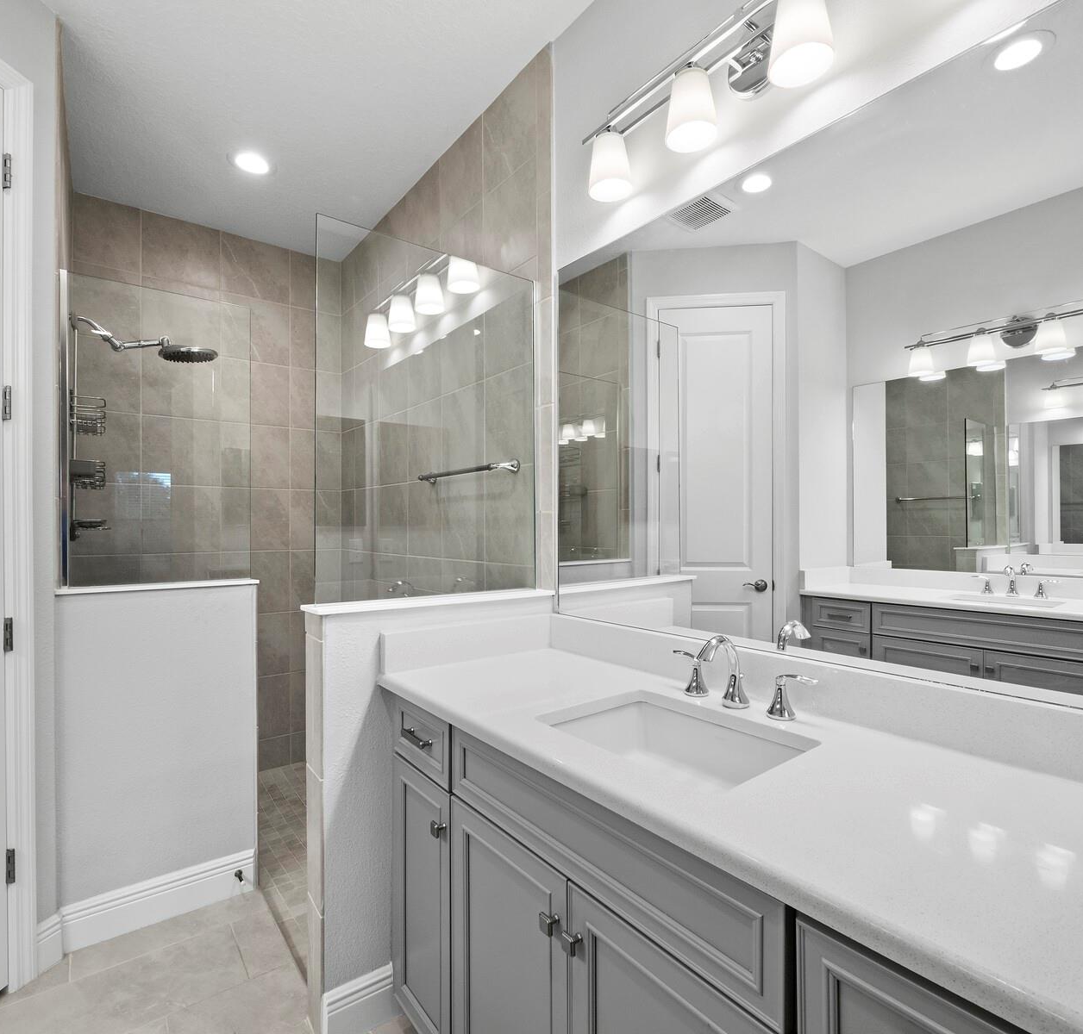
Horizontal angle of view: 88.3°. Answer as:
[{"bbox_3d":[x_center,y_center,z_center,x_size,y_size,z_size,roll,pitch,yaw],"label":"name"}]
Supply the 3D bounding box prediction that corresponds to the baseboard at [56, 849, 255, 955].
[{"bbox_3d":[-1.236,1.253,1.830,0.520,0.137,0.018,0,-1,-36],"label":"baseboard"}]

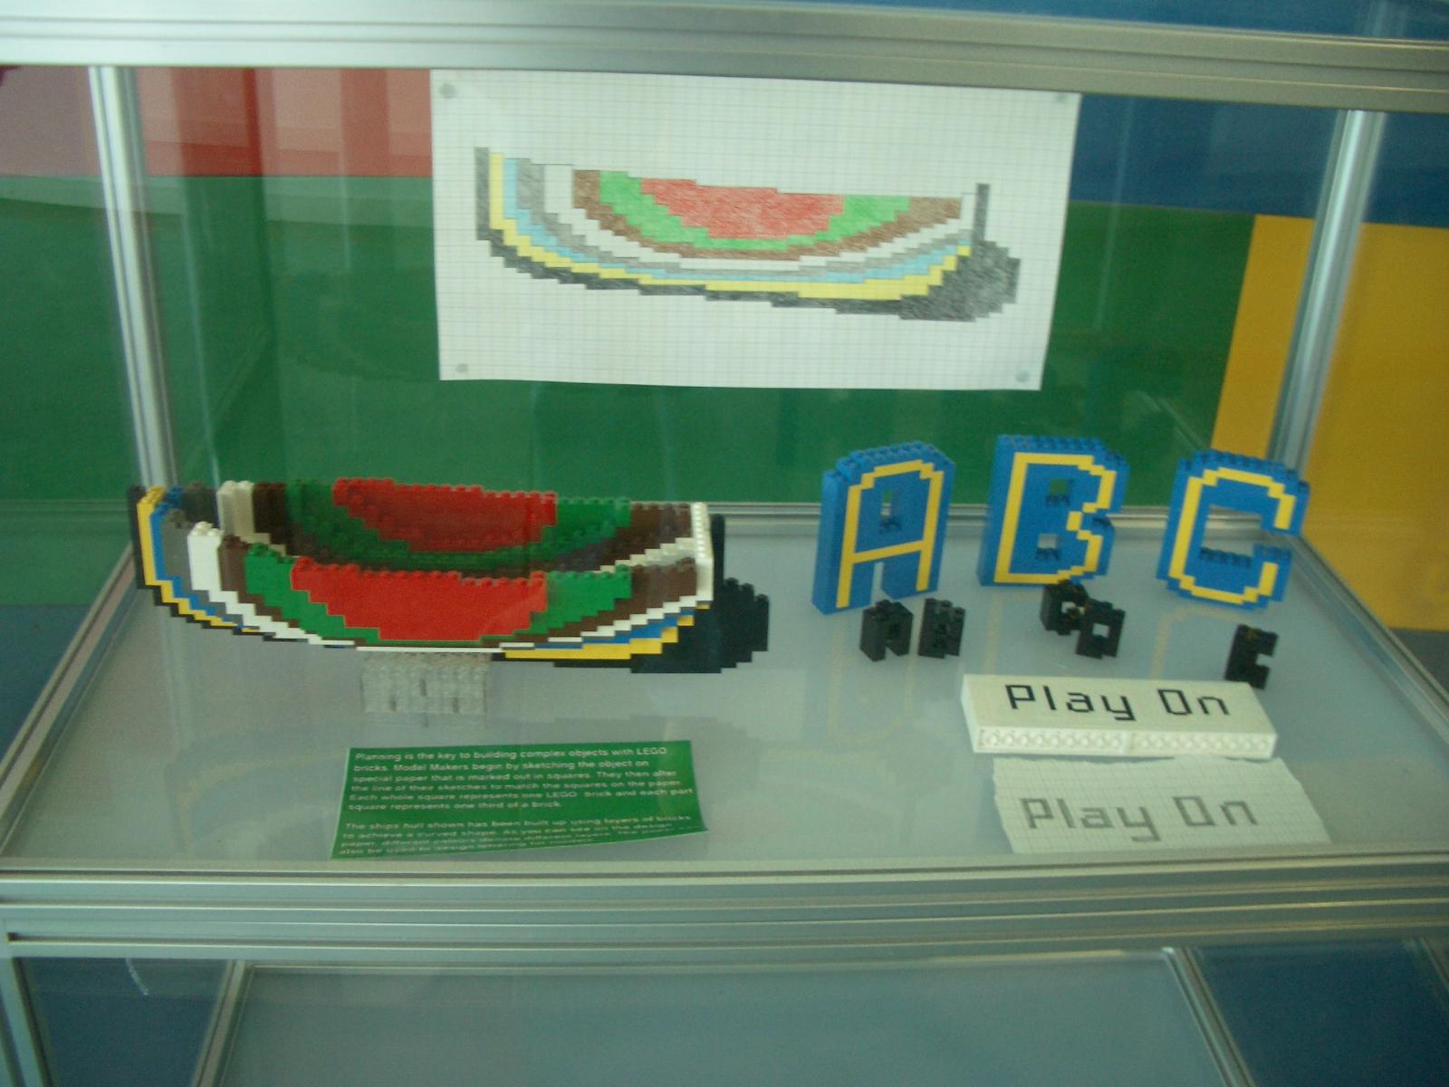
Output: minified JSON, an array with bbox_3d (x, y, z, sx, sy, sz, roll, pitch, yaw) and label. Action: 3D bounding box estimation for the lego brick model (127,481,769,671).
[{"bbox_3d":[-0.140,0.019,0.755,0.328,0.102,0.120,1,23,-3],"label":"lego brick model"}]

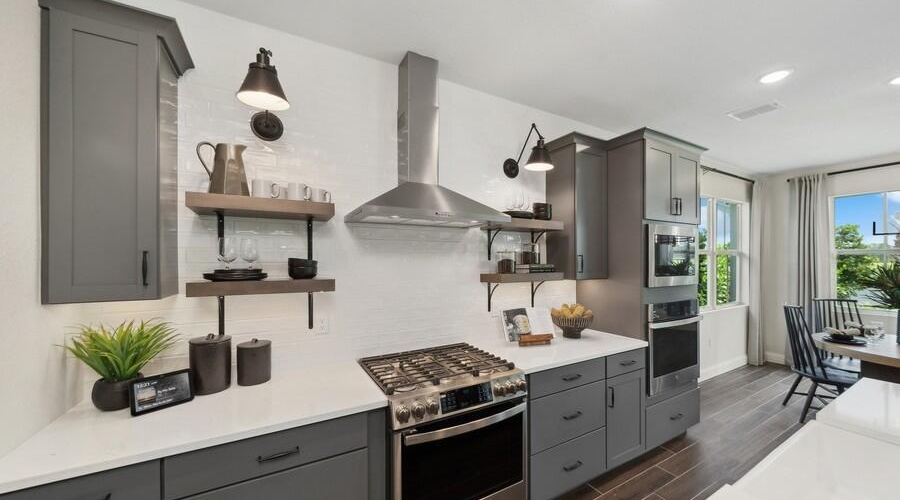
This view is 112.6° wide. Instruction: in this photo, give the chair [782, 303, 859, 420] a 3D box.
[{"bbox_3d":[3.600,1.085,2.830,0.570,1.000,0.490,-1,-1,27],"label":"chair"}]

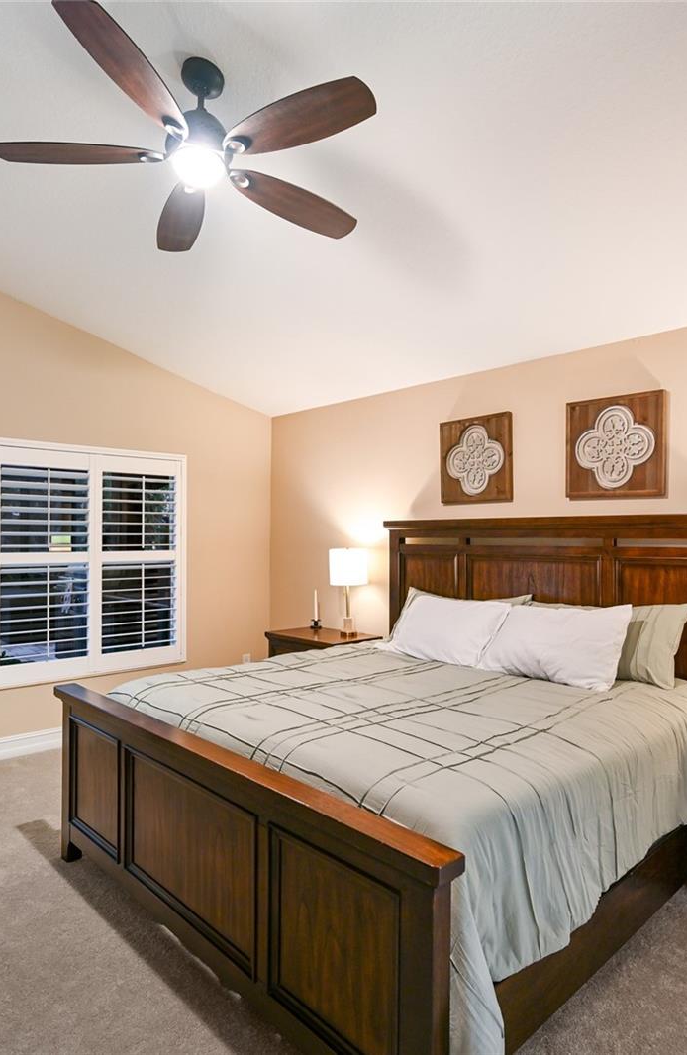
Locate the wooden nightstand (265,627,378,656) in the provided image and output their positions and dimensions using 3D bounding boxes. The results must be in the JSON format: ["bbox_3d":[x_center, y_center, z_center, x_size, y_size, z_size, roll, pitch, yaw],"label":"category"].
[{"bbox_3d":[-0.149,1.113,4.581,0.465,0.724,0.700,1,-1,-42],"label":"wooden nightstand"}]

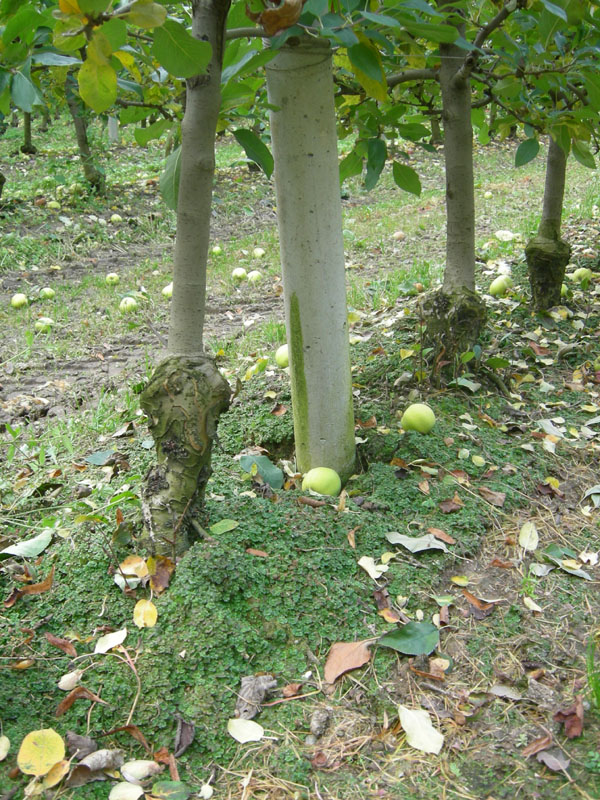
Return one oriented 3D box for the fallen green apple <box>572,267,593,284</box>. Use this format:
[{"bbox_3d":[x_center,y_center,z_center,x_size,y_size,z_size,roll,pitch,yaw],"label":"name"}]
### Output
[{"bbox_3d":[1.100,-0.487,3.420,0.075,0.068,0.075,0,17,0],"label":"fallen green apple"}]

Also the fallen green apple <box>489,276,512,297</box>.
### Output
[{"bbox_3d":[0.598,-0.335,2.600,0.074,0.070,0.074,0,21,0],"label":"fallen green apple"}]

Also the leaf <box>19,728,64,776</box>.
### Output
[{"bbox_3d":[-0.296,0.403,1.006,0.048,0.010,0.055,6,41,-3],"label":"leaf"}]

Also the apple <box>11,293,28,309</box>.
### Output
[{"bbox_3d":[-1.292,-0.459,4.050,0.075,0.068,0.075,0,18,0],"label":"apple"}]

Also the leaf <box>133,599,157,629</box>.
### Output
[{"bbox_3d":[-0.238,0.328,1.350,0.037,0.010,0.057,0,38,0],"label":"leaf"}]

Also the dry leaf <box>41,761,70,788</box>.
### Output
[{"bbox_3d":[-0.279,0.428,1.004,0.022,0.012,0.046,11,29,19],"label":"dry leaf"}]

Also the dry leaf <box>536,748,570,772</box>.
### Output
[{"bbox_3d":[0.312,0.443,1.080,0.039,0.013,0.028,12,32,27],"label":"dry leaf"}]

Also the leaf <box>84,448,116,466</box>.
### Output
[{"bbox_3d":[-0.464,0.134,2.040,0.070,0.014,0.051,-8,30,-13],"label":"leaf"}]

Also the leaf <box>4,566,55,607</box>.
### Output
[{"bbox_3d":[-0.428,0.297,1.390,0.080,0.025,0.030,-22,42,-36],"label":"leaf"}]

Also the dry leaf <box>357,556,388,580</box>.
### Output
[{"bbox_3d":[0.121,0.271,1.427,0.038,0.013,0.051,-14,35,-16],"label":"dry leaf"}]

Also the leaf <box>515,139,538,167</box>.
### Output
[{"bbox_3d":[0.605,-0.661,2.350,0.050,0.093,0.017,35,4,4],"label":"leaf"}]

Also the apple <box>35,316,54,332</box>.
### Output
[{"bbox_3d":[-1.047,-0.307,3.600,0.076,0.066,0.076,0,18,0],"label":"apple"}]

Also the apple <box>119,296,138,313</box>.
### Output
[{"bbox_3d":[-0.667,-0.370,3.420,0.072,0.067,0.072,0,21,0],"label":"apple"}]

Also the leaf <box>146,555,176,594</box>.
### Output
[{"bbox_3d":[-0.219,0.274,1.380,0.044,0.018,0.071,4,49,-4],"label":"leaf"}]

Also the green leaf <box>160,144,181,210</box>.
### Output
[{"bbox_3d":[-0.193,-0.340,1.340,0.042,0.098,0.022,5,21,14],"label":"green leaf"}]

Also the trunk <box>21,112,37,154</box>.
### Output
[{"bbox_3d":[-2.872,-2.822,9.300,0.170,0.470,0.170,0,18,0],"label":"trunk"}]

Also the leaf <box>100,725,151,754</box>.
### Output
[{"bbox_3d":[-0.211,0.410,1.060,0.057,0.018,0.036,0,21,0],"label":"leaf"}]

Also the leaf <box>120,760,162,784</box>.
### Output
[{"bbox_3d":[-0.177,0.418,0.987,0.044,0.018,0.028,-1,31,-5],"label":"leaf"}]

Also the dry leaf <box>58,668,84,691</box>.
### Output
[{"bbox_3d":[-0.299,0.366,1.149,0.027,0.012,0.038,19,35,30],"label":"dry leaf"}]

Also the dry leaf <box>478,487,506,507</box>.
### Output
[{"bbox_3d":[0.338,0.170,1.540,0.054,0.018,0.038,10,23,25],"label":"dry leaf"}]

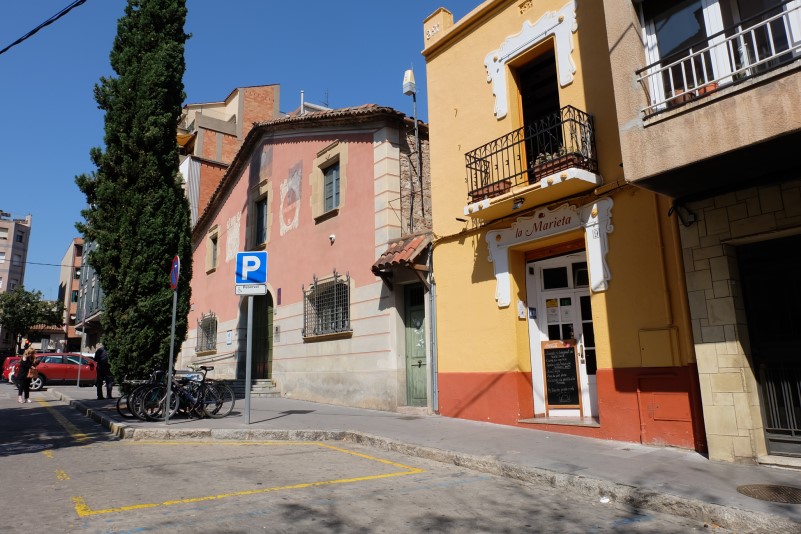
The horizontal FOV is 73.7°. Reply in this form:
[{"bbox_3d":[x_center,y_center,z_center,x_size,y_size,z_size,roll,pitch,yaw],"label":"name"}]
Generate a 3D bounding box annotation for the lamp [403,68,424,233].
[{"bbox_3d":[0.296,-2.719,12.204,0.360,3.896,0.400,-8,-13,29],"label":"lamp"}]

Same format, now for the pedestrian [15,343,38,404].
[{"bbox_3d":[-11.667,3.384,16.668,0.420,1.660,0.500,-7,-13,26],"label":"pedestrian"}]

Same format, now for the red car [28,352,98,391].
[{"bbox_3d":[-14.474,4.622,23.559,4.300,1.600,1.800,7,-14,-35],"label":"red car"}]

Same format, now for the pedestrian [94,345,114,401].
[{"bbox_3d":[-9.267,3.268,16.774,0.420,1.720,0.500,1,-12,-10],"label":"pedestrian"}]

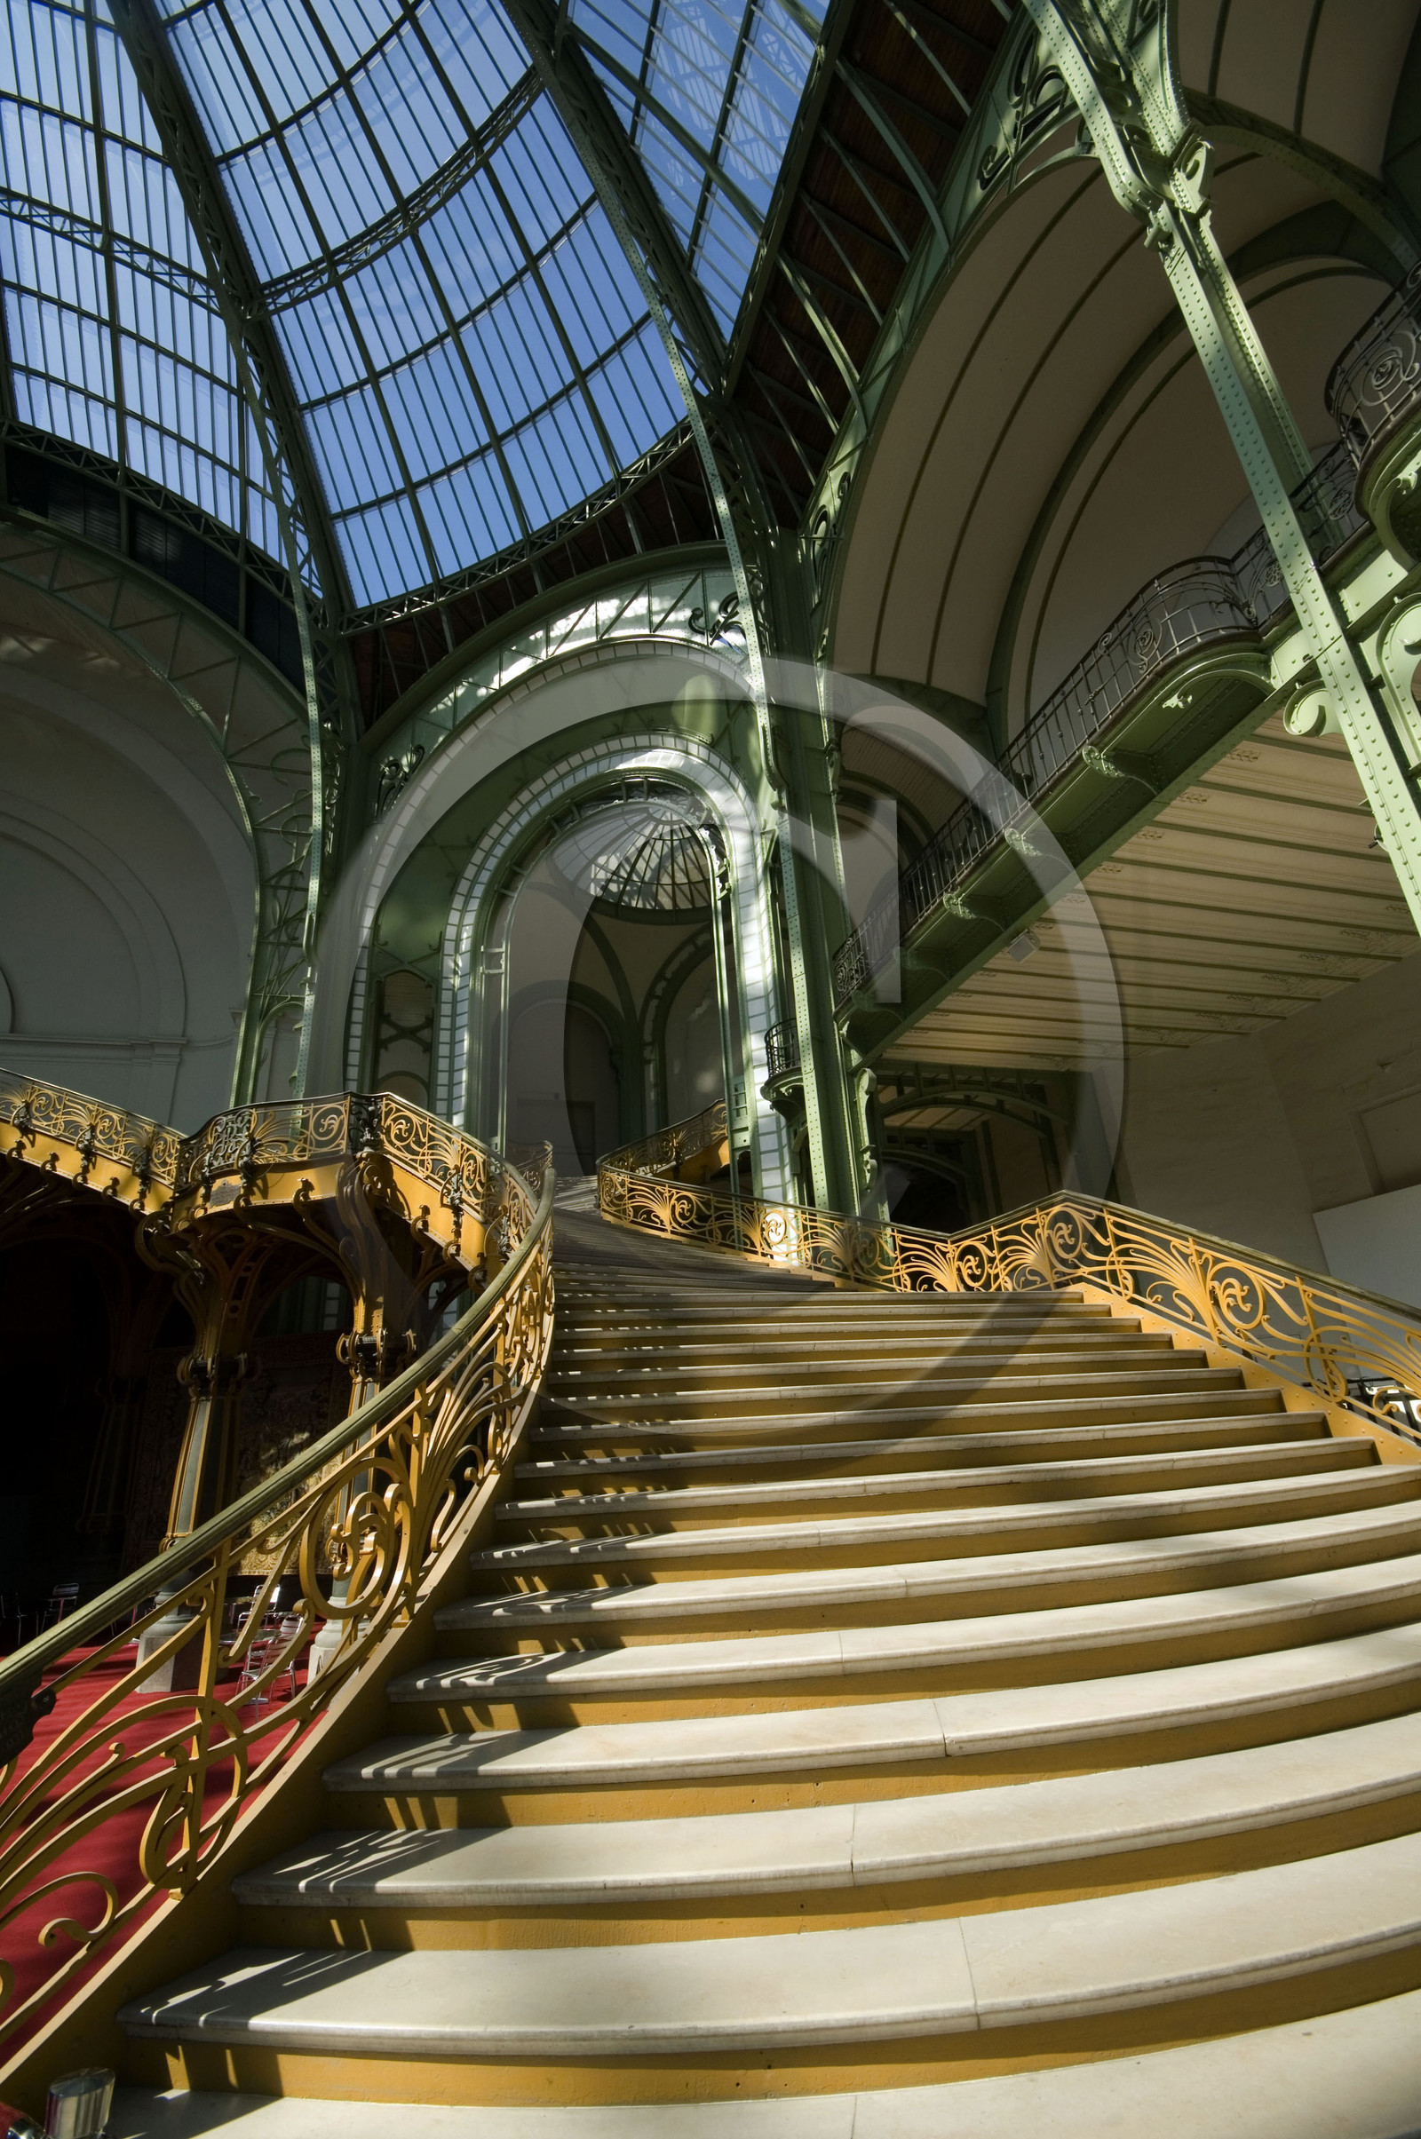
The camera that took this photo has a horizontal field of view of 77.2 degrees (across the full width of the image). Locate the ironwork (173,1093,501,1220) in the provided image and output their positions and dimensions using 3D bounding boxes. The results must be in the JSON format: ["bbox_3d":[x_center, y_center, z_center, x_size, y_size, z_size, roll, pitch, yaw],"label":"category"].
[{"bbox_3d":[-5.680,1.600,13.100,6.900,2.500,0.950,-13,-25,22],"label":"ironwork"}]

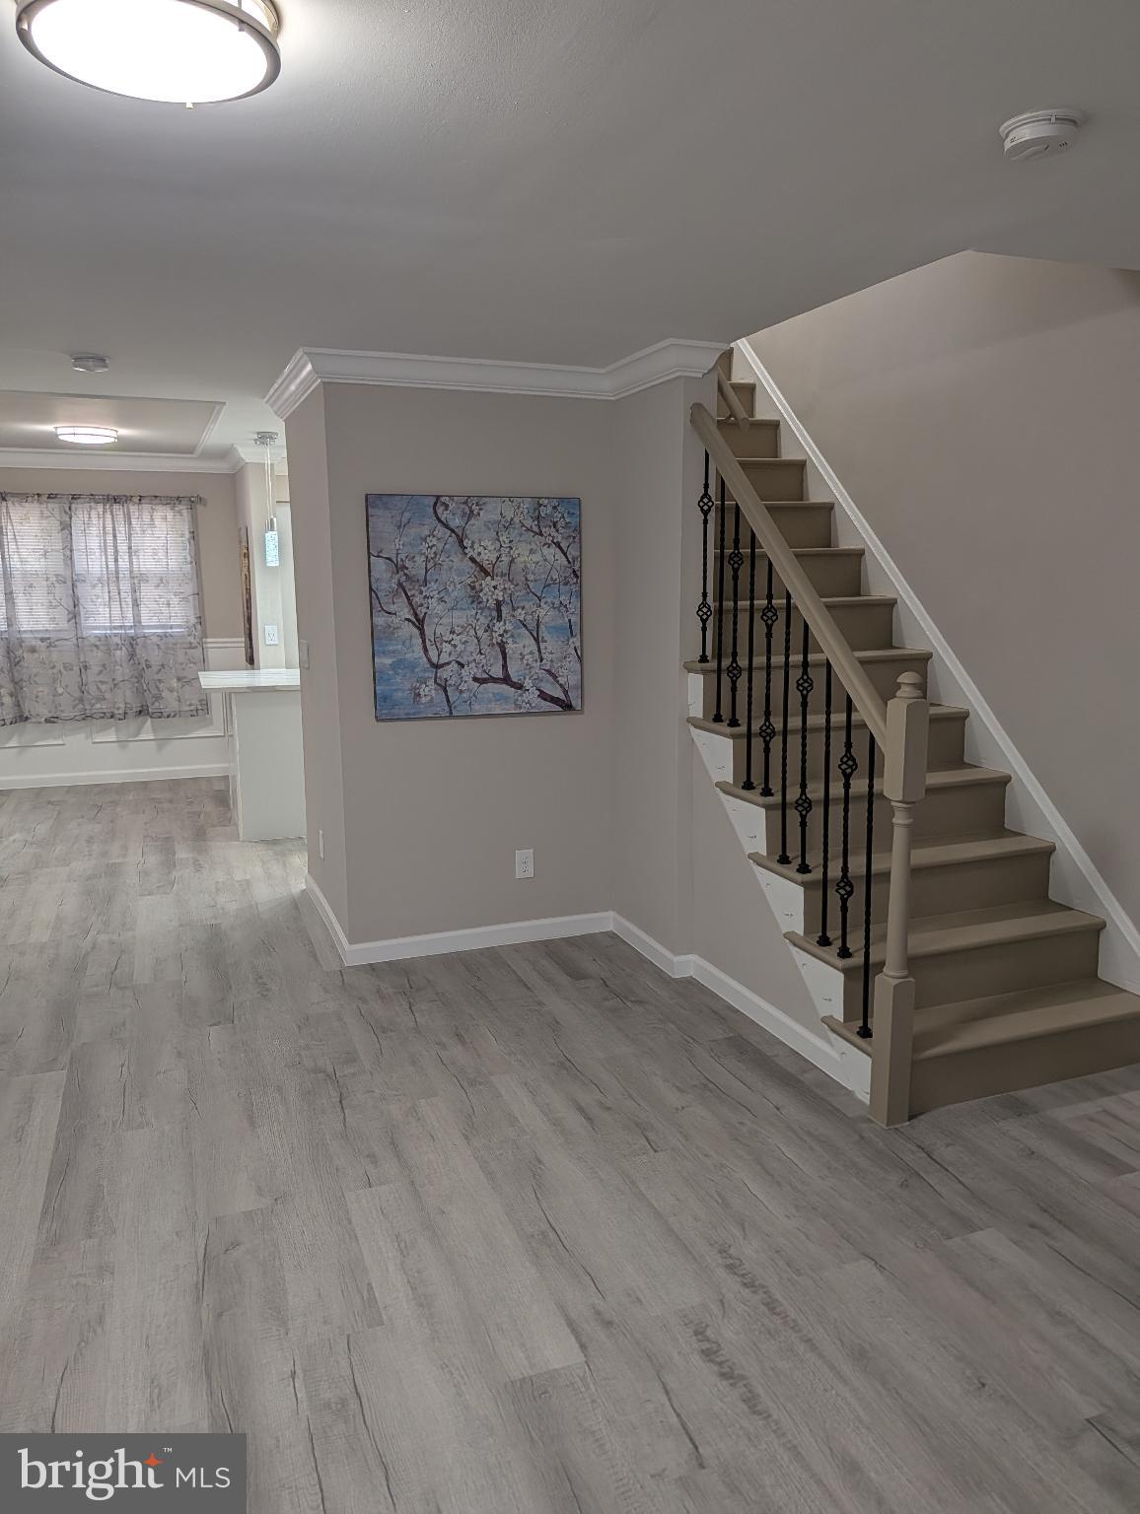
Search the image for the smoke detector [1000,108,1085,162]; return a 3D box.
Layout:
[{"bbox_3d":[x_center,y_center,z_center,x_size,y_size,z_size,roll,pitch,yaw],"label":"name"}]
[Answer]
[{"bbox_3d":[0.806,-1.061,1.805,0.133,0.042,0.133,0,10,0],"label":"smoke detector"}]

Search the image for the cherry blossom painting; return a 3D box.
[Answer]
[{"bbox_3d":[-0.349,-0.578,4.093,0.850,0.850,0.035,-4,11,-21],"label":"cherry blossom painting"}]

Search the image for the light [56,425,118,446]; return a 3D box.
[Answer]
[{"bbox_3d":[-2.741,-1.825,5.964,0.335,0.085,0.335,-4,11,-21],"label":"light"}]

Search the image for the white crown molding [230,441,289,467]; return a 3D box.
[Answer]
[{"bbox_3d":[-1.962,-1.923,6.689,0.335,0.095,0.090,-4,11,-21],"label":"white crown molding"}]

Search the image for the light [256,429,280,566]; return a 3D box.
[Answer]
[{"bbox_3d":[-1.746,-1.486,6.108,0.120,0.750,0.120,-4,11,-21],"label":"light"}]

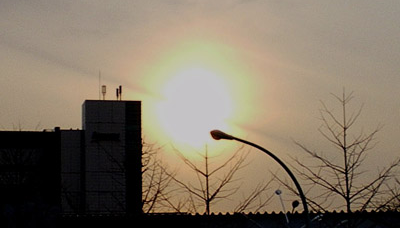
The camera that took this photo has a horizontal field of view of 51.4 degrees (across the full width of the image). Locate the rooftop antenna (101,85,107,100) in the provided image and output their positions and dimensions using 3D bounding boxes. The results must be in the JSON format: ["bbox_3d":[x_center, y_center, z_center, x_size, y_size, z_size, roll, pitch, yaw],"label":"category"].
[{"bbox_3d":[-19.134,-4.210,83.000,0.900,3.200,0.600,-1,-7,0],"label":"rooftop antenna"}]

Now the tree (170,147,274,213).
[{"bbox_3d":[0.959,6.143,26.453,6.400,8.400,6.000,-1,-7,0],"label":"tree"}]

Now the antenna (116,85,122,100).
[{"bbox_3d":[-16.061,-4.210,83.000,1.000,3.200,0.600,-1,-7,0],"label":"antenna"}]

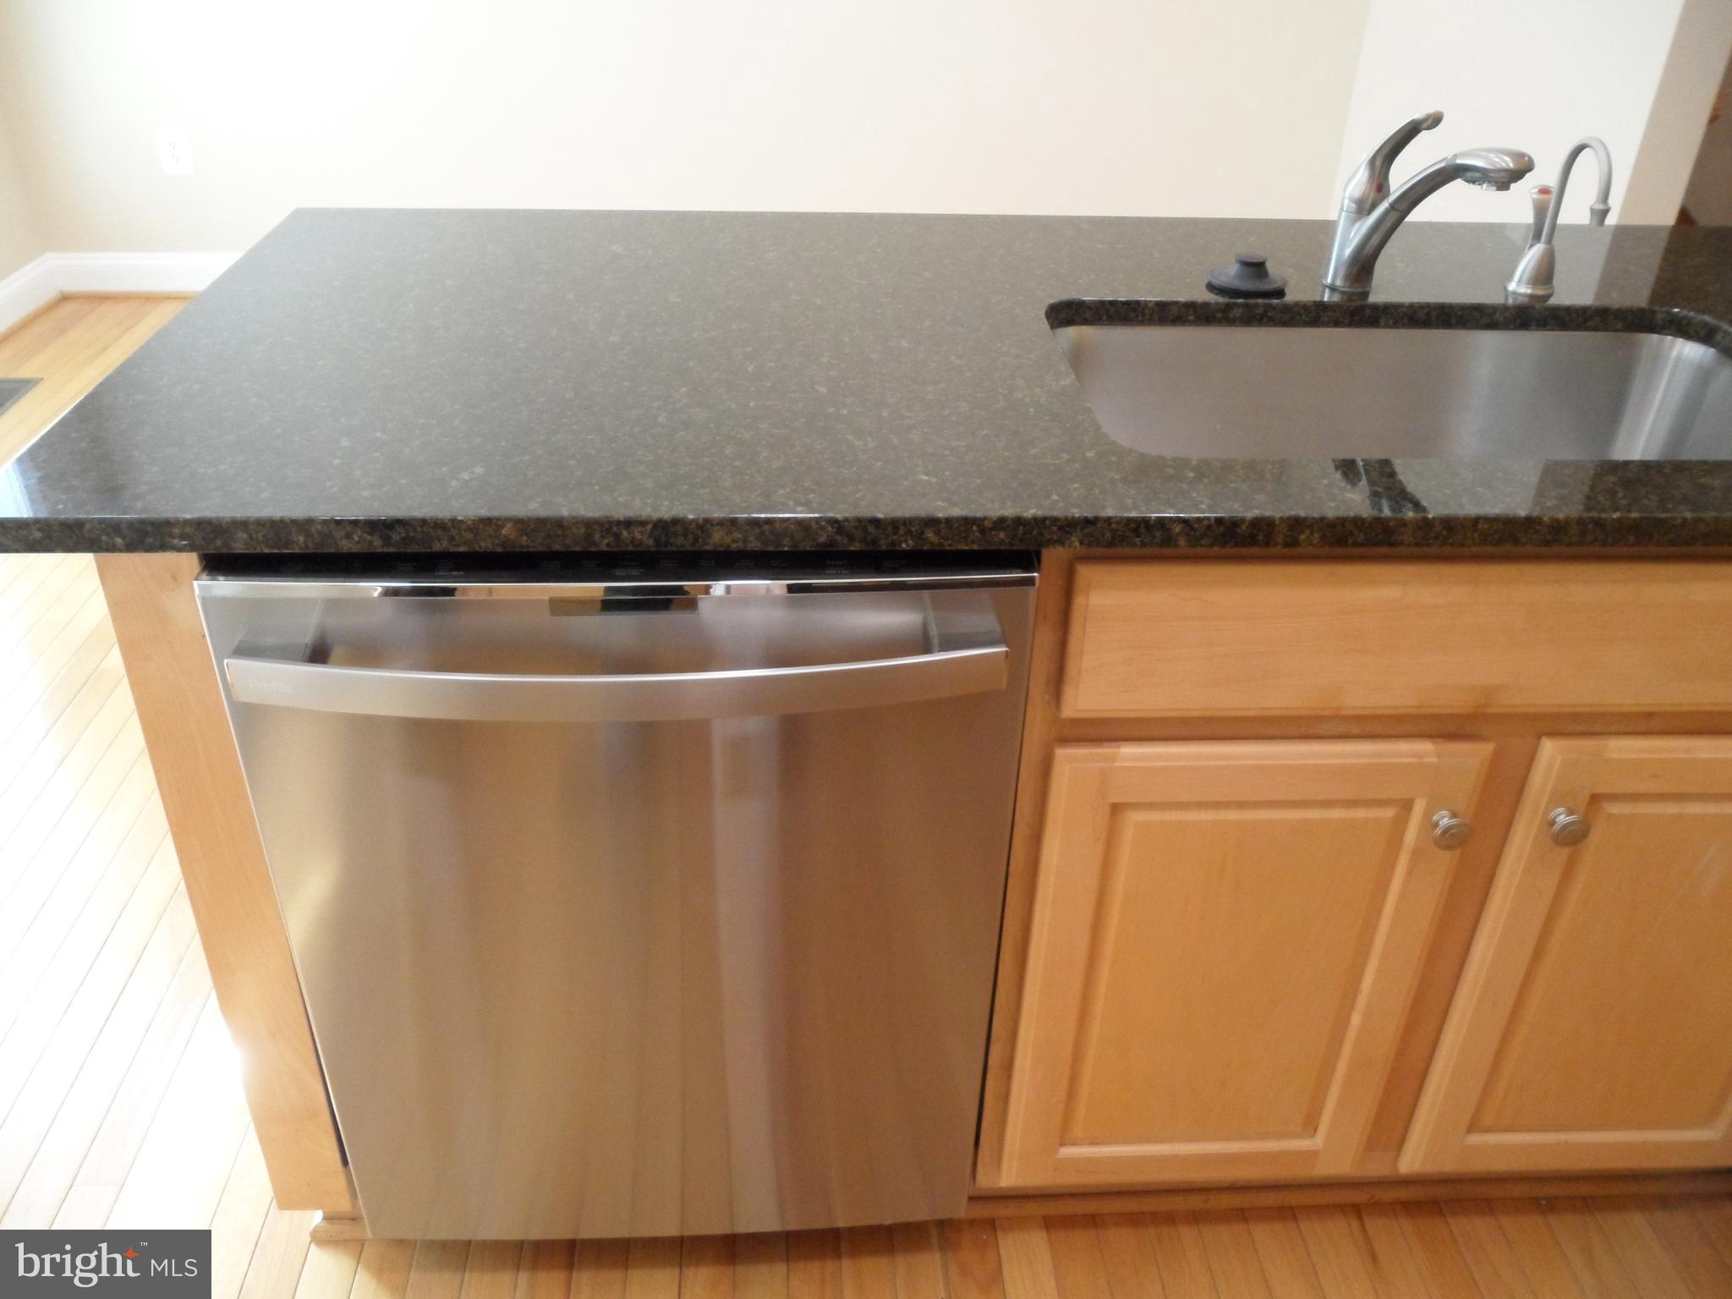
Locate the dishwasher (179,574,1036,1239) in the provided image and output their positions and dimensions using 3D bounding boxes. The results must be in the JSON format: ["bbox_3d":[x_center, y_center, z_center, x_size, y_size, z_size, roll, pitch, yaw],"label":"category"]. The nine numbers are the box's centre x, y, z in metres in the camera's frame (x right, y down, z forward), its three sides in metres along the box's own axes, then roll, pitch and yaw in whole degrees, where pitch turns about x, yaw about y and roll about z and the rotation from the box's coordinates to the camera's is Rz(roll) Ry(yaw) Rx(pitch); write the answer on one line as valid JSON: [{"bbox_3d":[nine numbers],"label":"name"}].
[{"bbox_3d":[-0.203,0.143,1.424,0.603,0.820,0.640,0,32,-4],"label":"dishwasher"}]

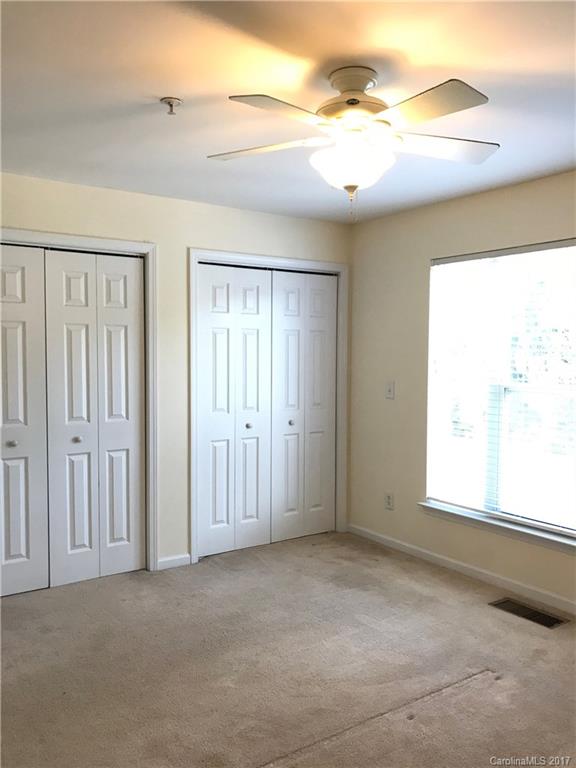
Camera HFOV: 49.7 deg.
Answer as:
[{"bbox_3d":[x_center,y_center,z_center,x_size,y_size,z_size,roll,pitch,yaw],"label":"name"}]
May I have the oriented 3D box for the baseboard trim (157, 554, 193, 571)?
[{"bbox_3d":[-0.757,1.192,4.141,0.237,0.064,0.015,-2,4,-34],"label":"baseboard trim"}]

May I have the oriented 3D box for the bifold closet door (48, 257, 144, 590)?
[{"bbox_3d":[-1.178,0.214,3.858,0.598,2.006,0.040,-2,4,-34],"label":"bifold closet door"}]

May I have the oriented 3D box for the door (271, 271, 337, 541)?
[{"bbox_3d":[0.123,0.174,4.737,0.604,2.011,0.040,-2,4,-34],"label":"door"}]

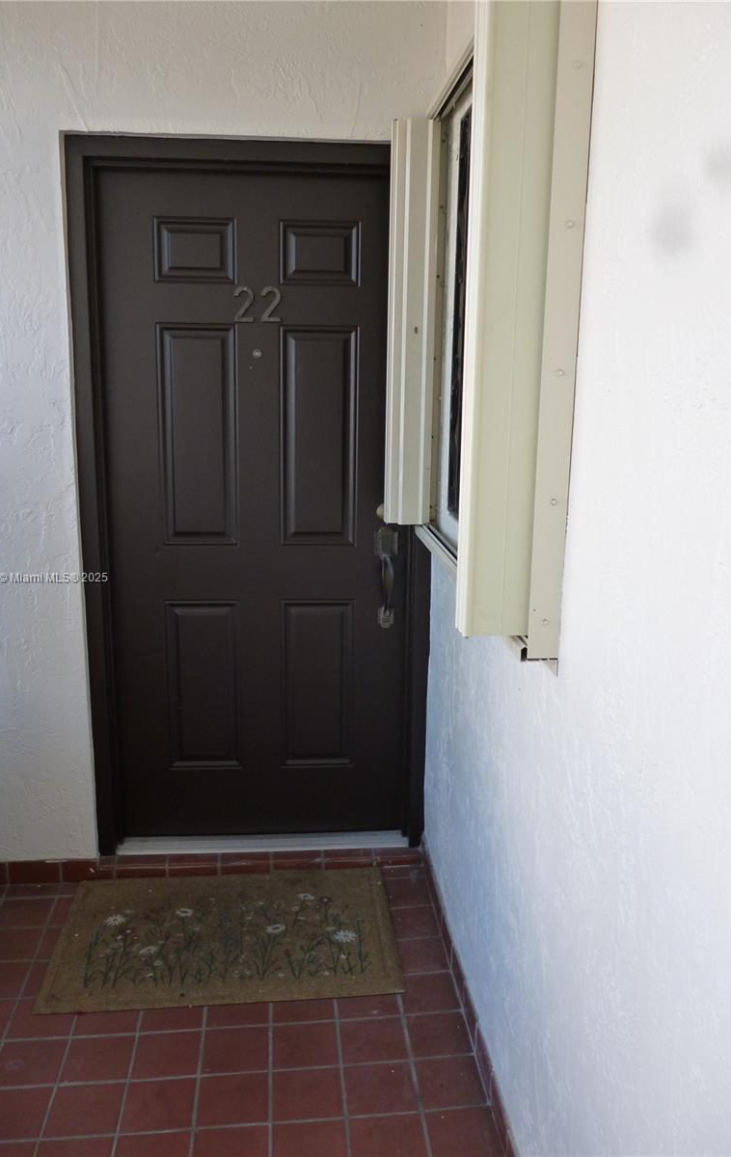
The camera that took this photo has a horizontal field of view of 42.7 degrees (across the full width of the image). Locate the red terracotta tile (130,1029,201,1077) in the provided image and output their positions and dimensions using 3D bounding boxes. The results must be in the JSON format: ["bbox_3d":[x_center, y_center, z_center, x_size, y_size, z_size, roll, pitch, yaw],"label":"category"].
[{"bbox_3d":[-0.456,1.102,2.157,0.150,0.013,0.150,-1,12,-6],"label":"red terracotta tile"}]

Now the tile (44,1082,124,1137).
[{"bbox_3d":[-0.594,1.135,1.992,0.150,0.013,0.150,-1,12,-6],"label":"tile"}]

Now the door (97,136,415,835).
[{"bbox_3d":[-0.310,-0.155,2.781,1.020,2.110,0.140,-1,12,-6],"label":"door"}]

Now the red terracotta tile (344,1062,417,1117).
[{"bbox_3d":[0.033,1.133,2.071,0.154,0.013,0.143,-1,13,-6],"label":"red terracotta tile"}]

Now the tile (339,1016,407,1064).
[{"bbox_3d":[0.018,1.097,2.212,0.150,0.013,0.150,-1,12,-6],"label":"tile"}]

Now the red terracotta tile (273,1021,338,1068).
[{"bbox_3d":[-0.142,1.097,2.191,0.149,0.012,0.149,-1,12,-6],"label":"red terracotta tile"}]

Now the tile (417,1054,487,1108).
[{"bbox_3d":[0.186,1.125,2.079,0.149,0.012,0.149,-1,12,-6],"label":"tile"}]

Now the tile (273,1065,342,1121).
[{"bbox_3d":[-0.127,1.136,2.053,0.151,0.013,0.142,-1,13,-6],"label":"tile"}]

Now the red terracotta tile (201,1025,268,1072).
[{"bbox_3d":[-0.301,1.103,2.183,0.151,0.013,0.144,-1,13,-6],"label":"red terracotta tile"}]

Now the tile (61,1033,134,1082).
[{"bbox_3d":[-0.608,1.102,2.139,0.149,0.012,0.149,-1,12,-6],"label":"tile"}]

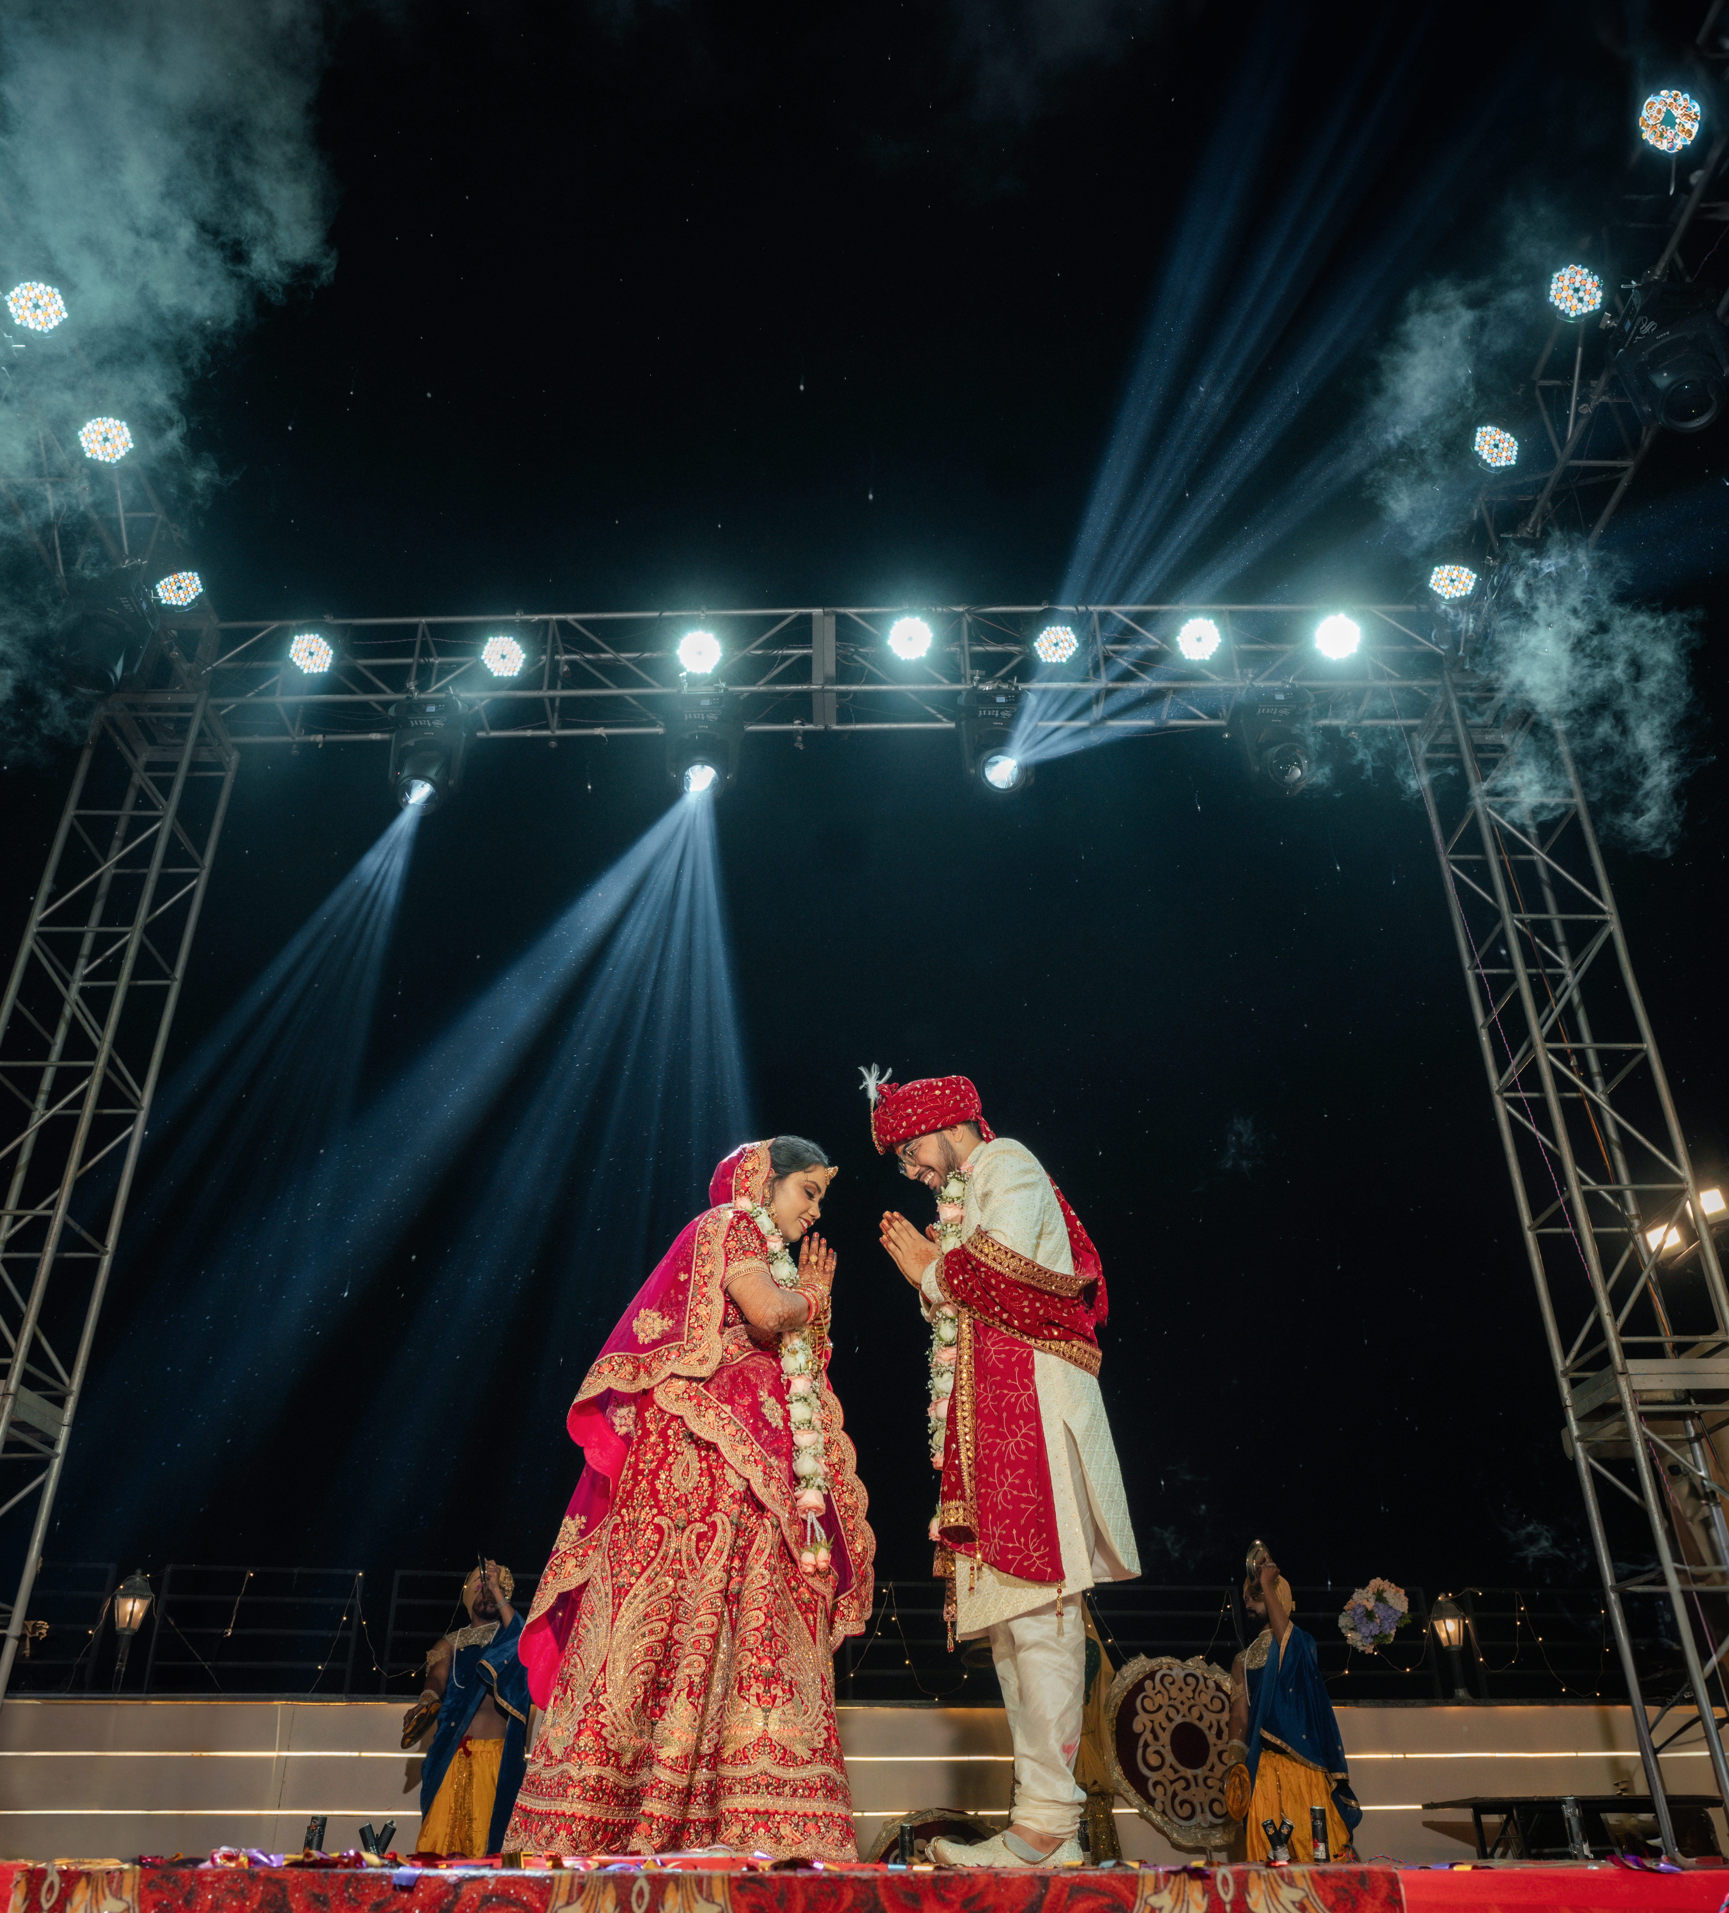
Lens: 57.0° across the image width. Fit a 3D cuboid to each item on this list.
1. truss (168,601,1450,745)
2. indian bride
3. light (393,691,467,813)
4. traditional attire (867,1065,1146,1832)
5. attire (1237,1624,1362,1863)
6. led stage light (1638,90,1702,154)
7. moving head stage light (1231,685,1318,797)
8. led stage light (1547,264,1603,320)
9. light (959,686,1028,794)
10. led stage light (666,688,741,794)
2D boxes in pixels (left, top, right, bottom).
[{"bbox_3d":[-0.251,-1.366,7.604,6.040,0.530,0.340,-1,-31,1],"label":"truss"},{"bbox_3d":[-0.352,1.145,3.572,0.730,1.550,0.680,-8,-32,13],"label":"indian bride"},{"bbox_3d":[-1.810,-0.812,6.563,0.330,0.490,0.280,-3,-31,5],"label":"light"},{"bbox_3d":[0.305,1.034,3.560,0.560,1.740,0.520,3,-31,-5],"label":"traditional attire"},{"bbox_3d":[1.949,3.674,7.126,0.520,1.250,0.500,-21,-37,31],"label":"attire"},{"bbox_3d":[2.540,-2.633,4.954,0.200,0.170,0.200,37,-22,23],"label":"led stage light"},{"bbox_3d":[1.690,-0.851,6.516,0.330,0.490,0.280,3,-31,-5],"label":"moving head stage light"},{"bbox_3d":[2.655,-2.483,5.933,0.210,0.200,0.210,-29,-79,39],"label":"led stage light"},{"bbox_3d":[0.578,-0.933,7.024,0.330,0.490,0.300,6,-32,-10],"label":"light"},{"bbox_3d":[-0.711,-0.933,7.024,0.330,0.490,0.300,-3,-31,5],"label":"led stage light"}]

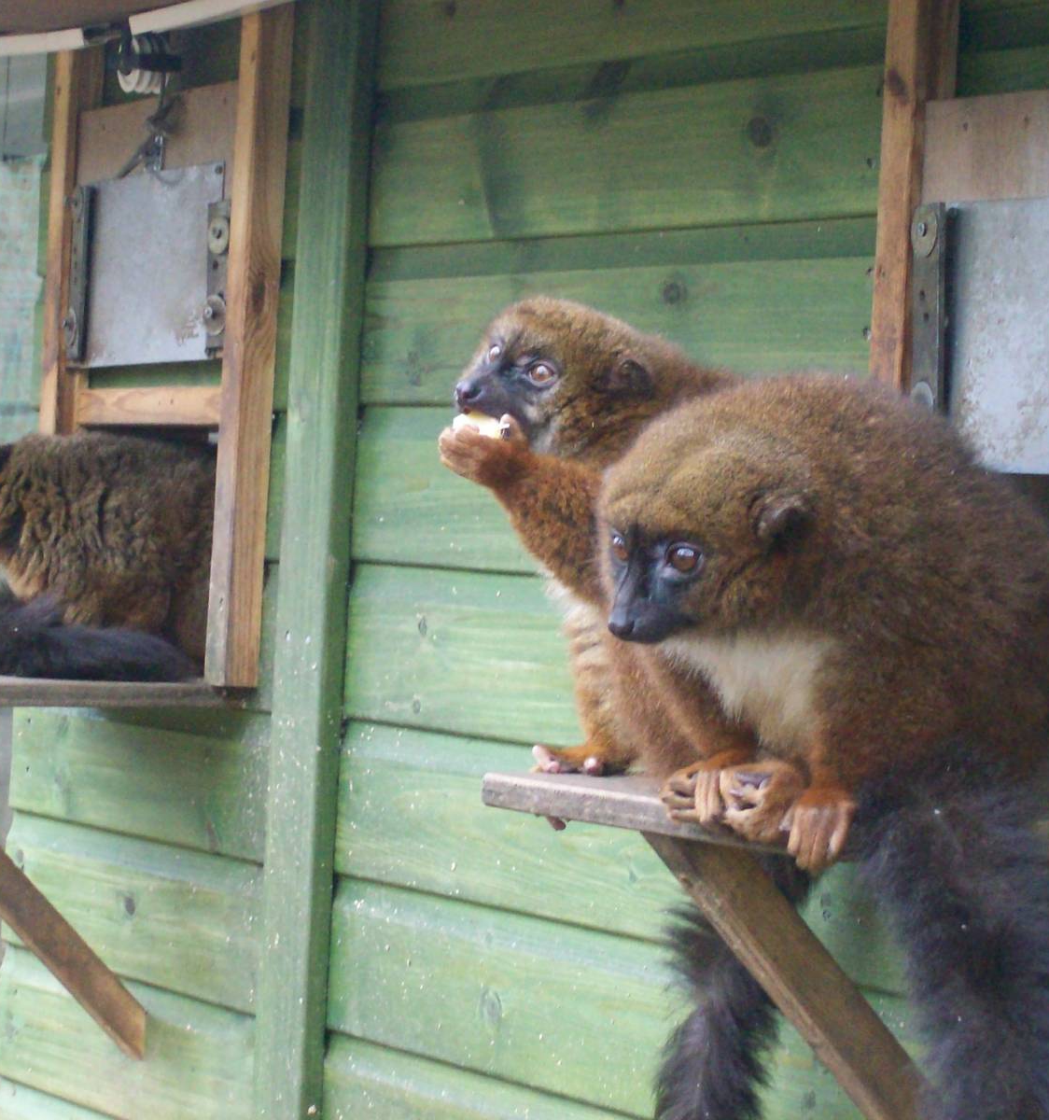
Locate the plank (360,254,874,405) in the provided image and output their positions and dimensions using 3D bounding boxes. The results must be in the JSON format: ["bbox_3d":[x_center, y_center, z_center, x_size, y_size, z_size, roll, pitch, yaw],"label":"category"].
[{"bbox_3d":[0.052,-0.150,2.535,0.018,0.093,0.595,3,0,-34],"label":"plank"}]

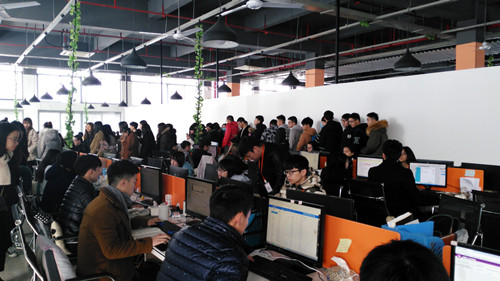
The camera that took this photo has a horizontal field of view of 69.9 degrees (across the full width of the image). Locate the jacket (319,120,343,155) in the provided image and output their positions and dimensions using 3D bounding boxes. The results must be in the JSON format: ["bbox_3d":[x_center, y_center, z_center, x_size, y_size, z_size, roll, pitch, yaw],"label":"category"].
[{"bbox_3d":[1.451,0.009,6.450,0.520,0.750,0.360,-1,3,-23],"label":"jacket"}]

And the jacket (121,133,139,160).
[{"bbox_3d":[-2.772,0.137,8.200,0.360,0.700,0.480,-1,2,-18],"label":"jacket"}]

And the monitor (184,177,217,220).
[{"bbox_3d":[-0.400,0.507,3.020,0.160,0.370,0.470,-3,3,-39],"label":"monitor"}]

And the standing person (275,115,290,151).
[{"bbox_3d":[0.765,0.268,8.233,0.360,1.680,0.500,1,4,28],"label":"standing person"}]

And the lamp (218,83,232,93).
[{"bbox_3d":[-0.548,-1.180,8.000,0.330,0.250,0.330,-1,3,0],"label":"lamp"}]

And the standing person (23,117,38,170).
[{"bbox_3d":[-4.232,0.428,6.900,0.480,1.710,0.380,1,3,30],"label":"standing person"}]

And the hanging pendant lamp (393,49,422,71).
[{"bbox_3d":[2.384,-1.225,5.400,0.380,0.300,0.380,-2,3,-39],"label":"hanging pendant lamp"}]

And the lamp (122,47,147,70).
[{"bbox_3d":[-1.590,-1.130,4.900,0.340,0.260,0.340,-3,3,-39],"label":"lamp"}]

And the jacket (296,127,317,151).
[{"bbox_3d":[1.187,0.069,7.450,0.360,0.700,0.500,1,2,18],"label":"jacket"}]

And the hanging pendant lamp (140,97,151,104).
[{"bbox_3d":[-3.255,-1.252,11.200,0.320,0.250,0.320,-5,5,-38],"label":"hanging pendant lamp"}]

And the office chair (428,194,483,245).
[{"bbox_3d":[1.996,0.934,3.300,0.600,0.900,0.560,-2,3,-33],"label":"office chair"}]

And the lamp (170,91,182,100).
[{"bbox_3d":[-1.966,-1.202,9.600,0.320,0.250,0.320,-5,5,-38],"label":"lamp"}]

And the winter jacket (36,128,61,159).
[{"bbox_3d":[-4.152,0.083,7.400,0.320,0.660,0.470,1,3,38],"label":"winter jacket"}]

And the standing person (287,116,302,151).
[{"bbox_3d":[0.968,0.381,7.700,0.340,1.760,0.480,1,2,18],"label":"standing person"}]

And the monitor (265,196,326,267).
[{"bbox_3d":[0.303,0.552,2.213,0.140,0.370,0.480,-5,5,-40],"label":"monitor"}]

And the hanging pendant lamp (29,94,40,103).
[{"bbox_3d":[-6.851,-1.331,11.400,0.330,0.250,0.330,-3,3,-39],"label":"hanging pendant lamp"}]

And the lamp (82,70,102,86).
[{"bbox_3d":[-2.688,-1.057,6.100,0.320,0.250,0.320,-5,5,-38],"label":"lamp"}]

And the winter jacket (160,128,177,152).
[{"bbox_3d":[-2.016,0.049,8.800,0.380,0.750,0.500,-1,2,-6],"label":"winter jacket"}]

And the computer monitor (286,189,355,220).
[{"bbox_3d":[0.457,0.545,2.342,0.150,0.400,0.510,-5,5,-42],"label":"computer monitor"}]

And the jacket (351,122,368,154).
[{"bbox_3d":[1.912,-0.003,6.250,0.360,0.680,0.500,-3,3,-37],"label":"jacket"}]

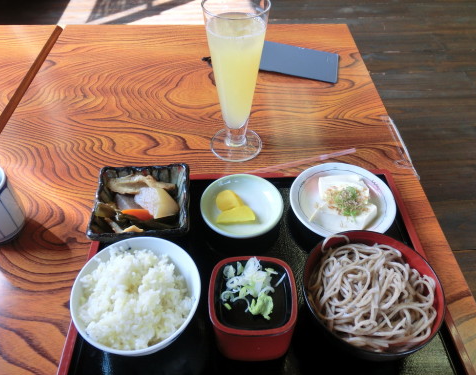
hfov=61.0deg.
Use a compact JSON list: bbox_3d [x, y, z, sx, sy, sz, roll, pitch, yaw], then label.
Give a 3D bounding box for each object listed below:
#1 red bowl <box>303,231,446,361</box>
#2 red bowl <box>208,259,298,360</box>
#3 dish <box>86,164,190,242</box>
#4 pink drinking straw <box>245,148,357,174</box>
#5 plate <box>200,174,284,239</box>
[{"bbox_3d":[0.131,0.118,0.417,0.132,0.066,0.132,1,47,0],"label":"red bowl"},{"bbox_3d":[0.015,0.123,0.409,0.083,0.068,0.082,-1,47,-1],"label":"red bowl"},{"bbox_3d":[-0.117,0.028,0.511,0.116,0.046,0.116,-3,47,-3],"label":"dish"},{"bbox_3d":[0.082,-0.034,0.575,0.192,0.006,0.006,-13,48,-12],"label":"pink drinking straw"},{"bbox_3d":[0.006,0.031,0.520,0.104,0.031,0.104,0,47,0],"label":"plate"}]

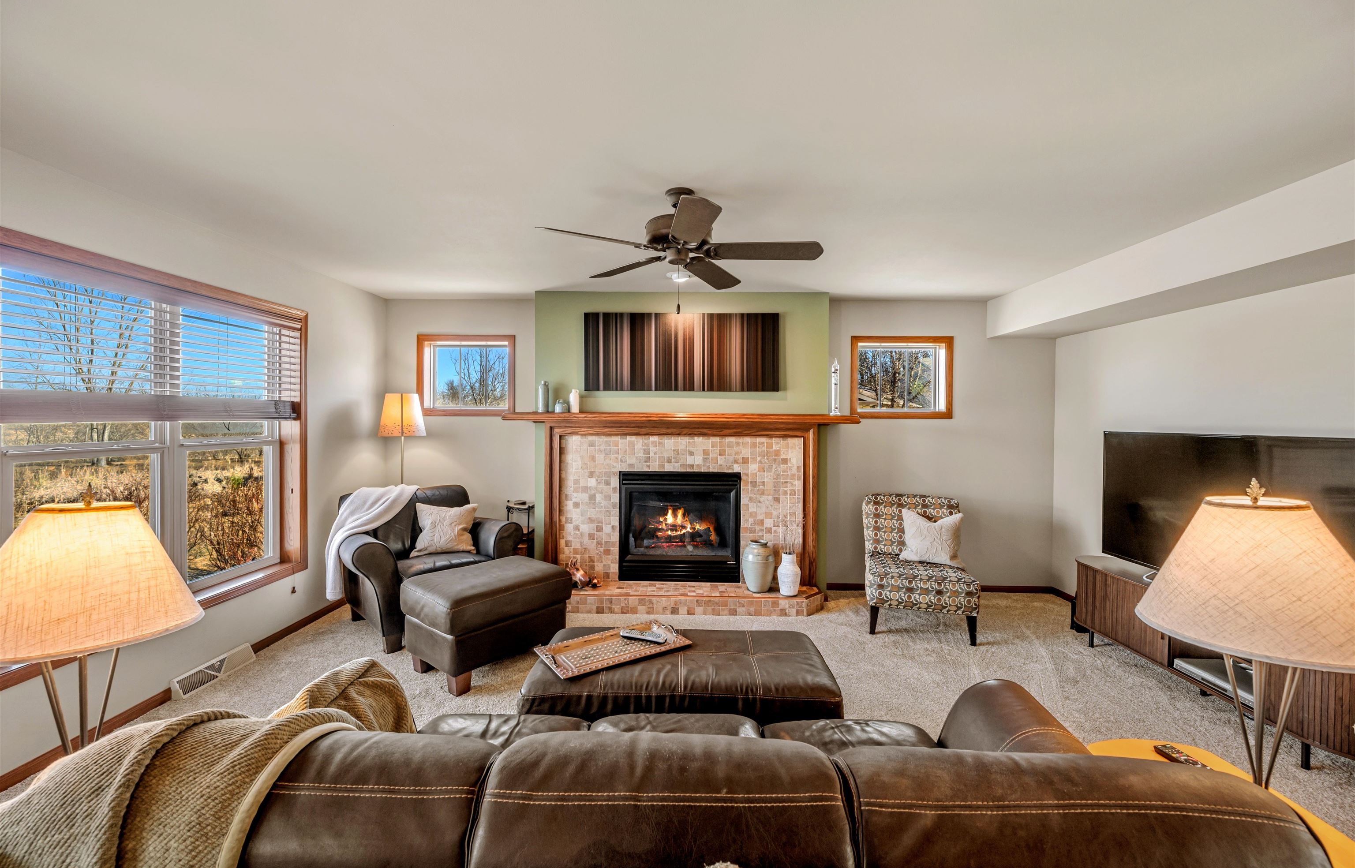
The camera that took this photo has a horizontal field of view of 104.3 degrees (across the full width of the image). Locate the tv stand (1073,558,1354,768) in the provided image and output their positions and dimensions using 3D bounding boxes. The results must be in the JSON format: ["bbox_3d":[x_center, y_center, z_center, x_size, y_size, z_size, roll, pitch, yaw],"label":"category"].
[{"bbox_3d":[2.817,1.120,2.776,0.410,0.520,1.680,0,2,1],"label":"tv stand"}]

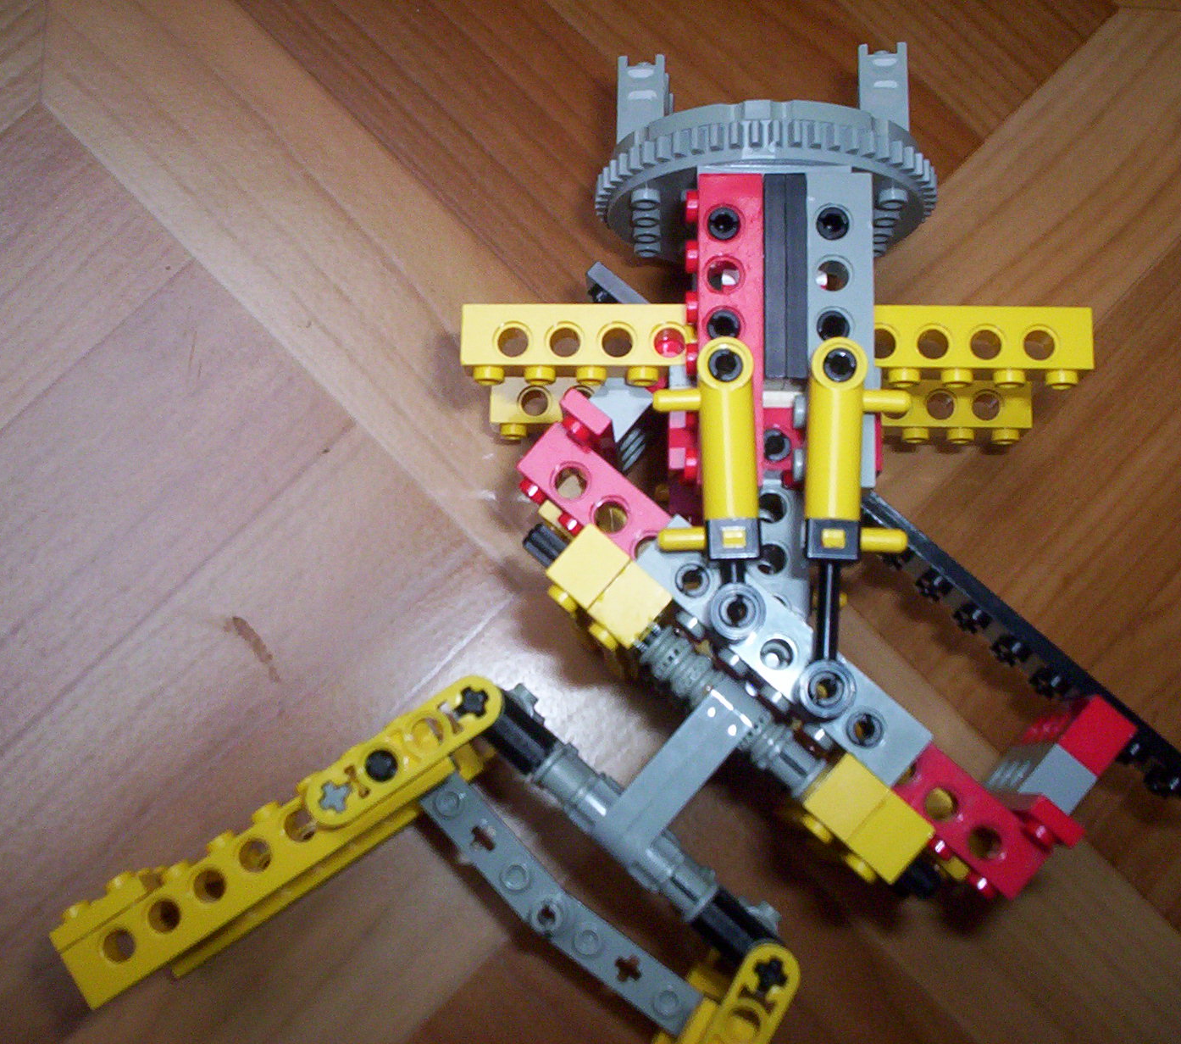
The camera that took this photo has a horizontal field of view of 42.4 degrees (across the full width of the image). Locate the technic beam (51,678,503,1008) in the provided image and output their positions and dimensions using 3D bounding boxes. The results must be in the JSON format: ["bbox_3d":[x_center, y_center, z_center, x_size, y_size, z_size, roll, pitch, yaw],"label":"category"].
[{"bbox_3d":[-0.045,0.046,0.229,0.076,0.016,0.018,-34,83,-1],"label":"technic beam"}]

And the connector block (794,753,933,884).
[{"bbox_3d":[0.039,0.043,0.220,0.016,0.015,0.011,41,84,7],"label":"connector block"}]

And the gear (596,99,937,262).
[{"bbox_3d":[0.029,-0.054,0.257,0.058,0.058,0.011,1,79,3],"label":"gear"}]

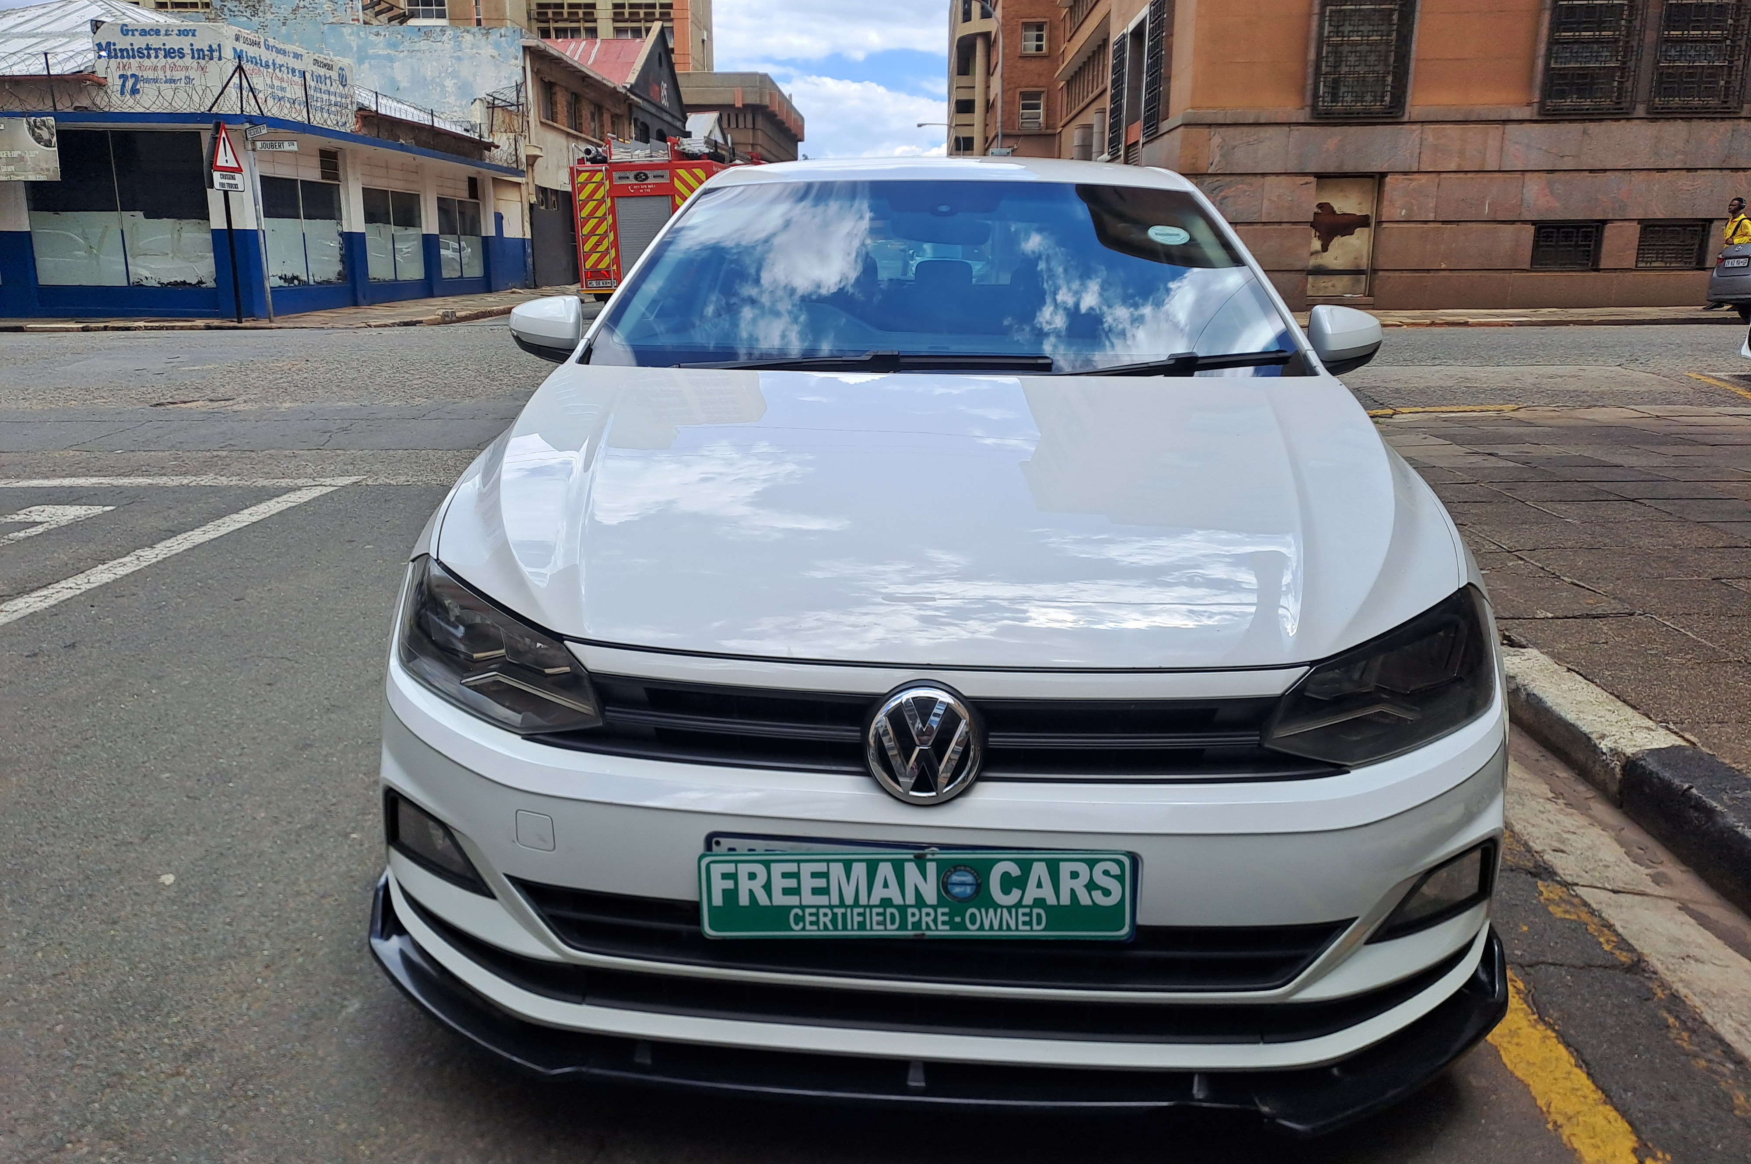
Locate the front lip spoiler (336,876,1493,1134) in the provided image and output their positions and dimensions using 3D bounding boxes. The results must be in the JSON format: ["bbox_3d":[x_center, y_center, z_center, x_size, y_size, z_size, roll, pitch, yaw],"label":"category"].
[{"bbox_3d":[0.065,0.570,1.747,1.740,0.185,0.460,2,14,3],"label":"front lip spoiler"}]

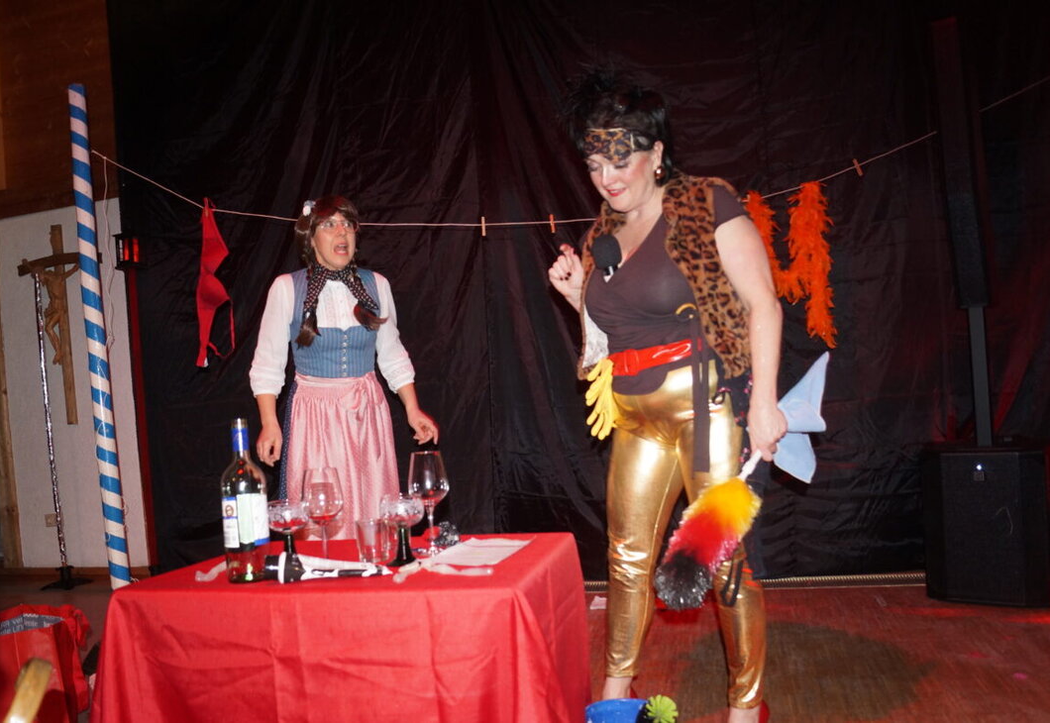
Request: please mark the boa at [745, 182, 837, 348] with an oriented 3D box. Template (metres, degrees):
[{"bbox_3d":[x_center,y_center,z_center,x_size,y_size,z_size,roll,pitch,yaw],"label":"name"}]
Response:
[{"bbox_3d":[1.050,-0.381,3.220,0.360,0.620,0.150,-4,0,12],"label":"boa"}]

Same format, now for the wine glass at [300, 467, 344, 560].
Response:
[{"bbox_3d":[-0.394,0.297,1.591,0.079,0.182,0.079,-4,0,0],"label":"wine glass"}]

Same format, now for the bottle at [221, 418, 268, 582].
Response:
[{"bbox_3d":[-0.521,0.255,1.511,0.082,0.296,0.082,-4,0,0],"label":"bottle"}]

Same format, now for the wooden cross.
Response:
[{"bbox_3d":[-2.492,-0.201,4.420,0.500,1.060,0.140,-4,0,13],"label":"wooden cross"}]

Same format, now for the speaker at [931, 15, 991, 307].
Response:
[{"bbox_3d":[1.670,-0.756,3.120,0.100,1.070,0.130,-5,0,37],"label":"speaker"}]

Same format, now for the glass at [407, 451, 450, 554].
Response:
[{"bbox_3d":[-0.187,0.275,1.611,0.081,0.201,0.081,-4,0,0],"label":"glass"}]

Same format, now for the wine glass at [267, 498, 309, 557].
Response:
[{"bbox_3d":[-0.461,0.333,1.601,0.081,0.123,0.081,-4,0,0],"label":"wine glass"}]

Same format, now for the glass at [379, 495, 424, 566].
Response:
[{"bbox_3d":[-0.228,0.314,1.530,0.082,0.125,0.082,-4,0,0],"label":"glass"}]

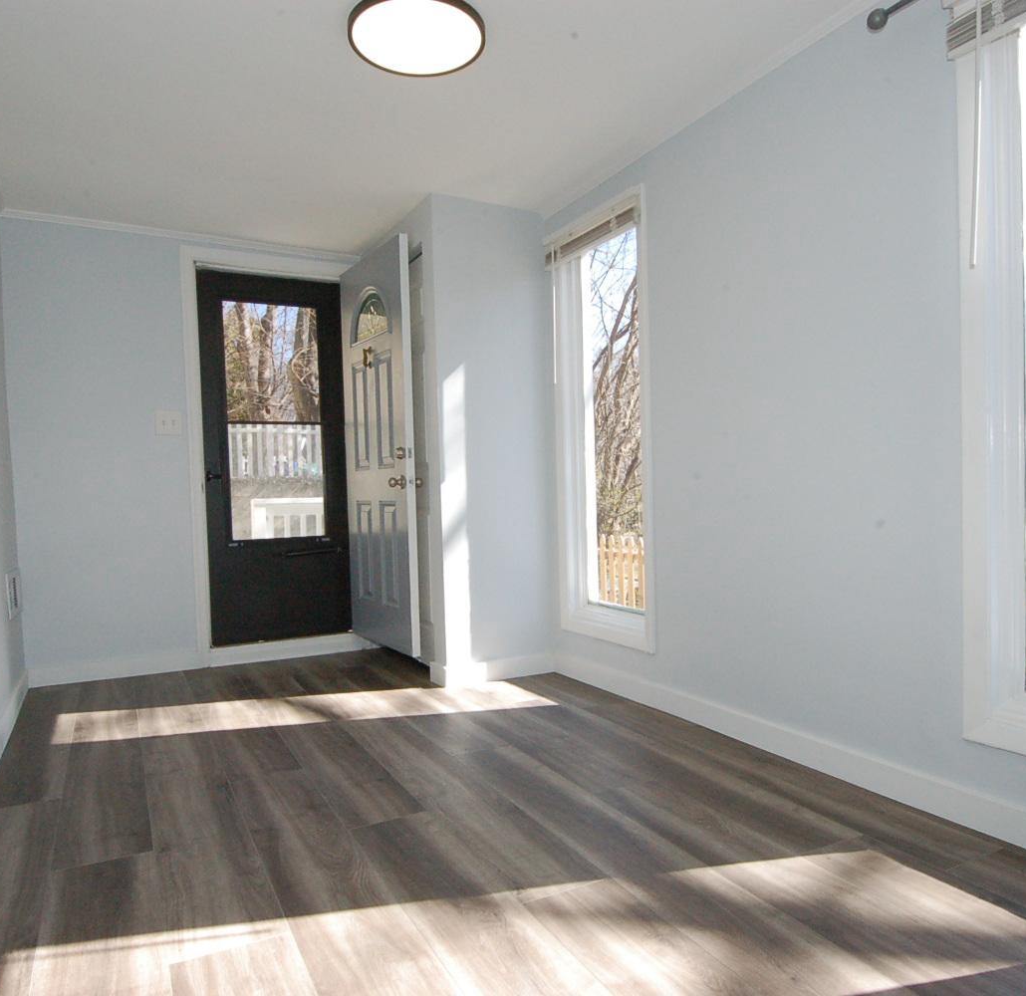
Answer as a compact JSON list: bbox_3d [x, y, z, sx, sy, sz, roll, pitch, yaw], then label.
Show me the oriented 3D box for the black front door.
[{"bbox_3d":[-1.326,-0.218,4.195,0.786,2.036,0.045,-2,1,-28],"label":"black front door"}]

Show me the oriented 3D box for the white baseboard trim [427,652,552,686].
[{"bbox_3d":[-0.087,0.798,3.580,0.589,0.112,0.147,-2,1,-28],"label":"white baseboard trim"}]

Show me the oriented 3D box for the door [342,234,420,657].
[{"bbox_3d":[-0.716,-0.246,3.951,0.045,2.040,0.797,-2,1,-33],"label":"door"}]

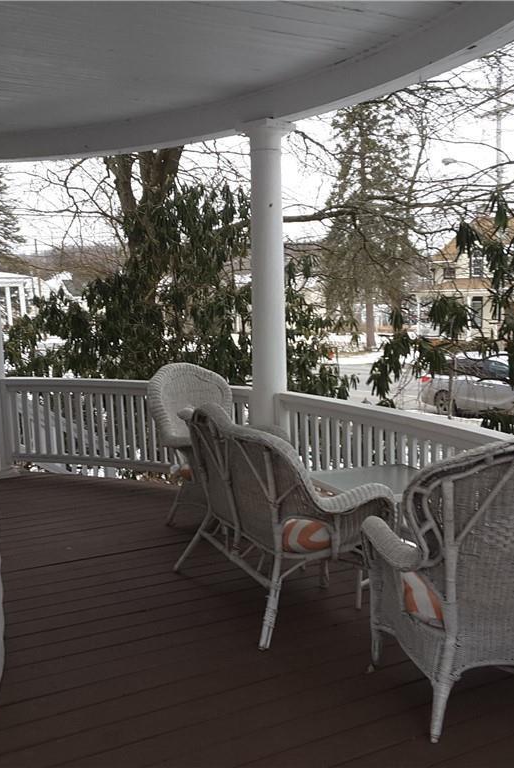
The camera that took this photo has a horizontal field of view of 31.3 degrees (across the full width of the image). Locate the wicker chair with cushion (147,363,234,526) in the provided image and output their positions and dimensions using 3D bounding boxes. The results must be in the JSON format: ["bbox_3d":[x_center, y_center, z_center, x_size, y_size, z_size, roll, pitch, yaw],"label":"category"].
[{"bbox_3d":[-0.193,0.364,5.470,0.730,0.946,0.730,-7,8,-39],"label":"wicker chair with cushion"}]

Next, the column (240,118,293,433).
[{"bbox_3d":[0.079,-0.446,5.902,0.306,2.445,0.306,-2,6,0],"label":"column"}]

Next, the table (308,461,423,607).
[{"bbox_3d":[0.575,0.690,4.258,0.463,0.493,0.621,-4,6,-14],"label":"table"}]

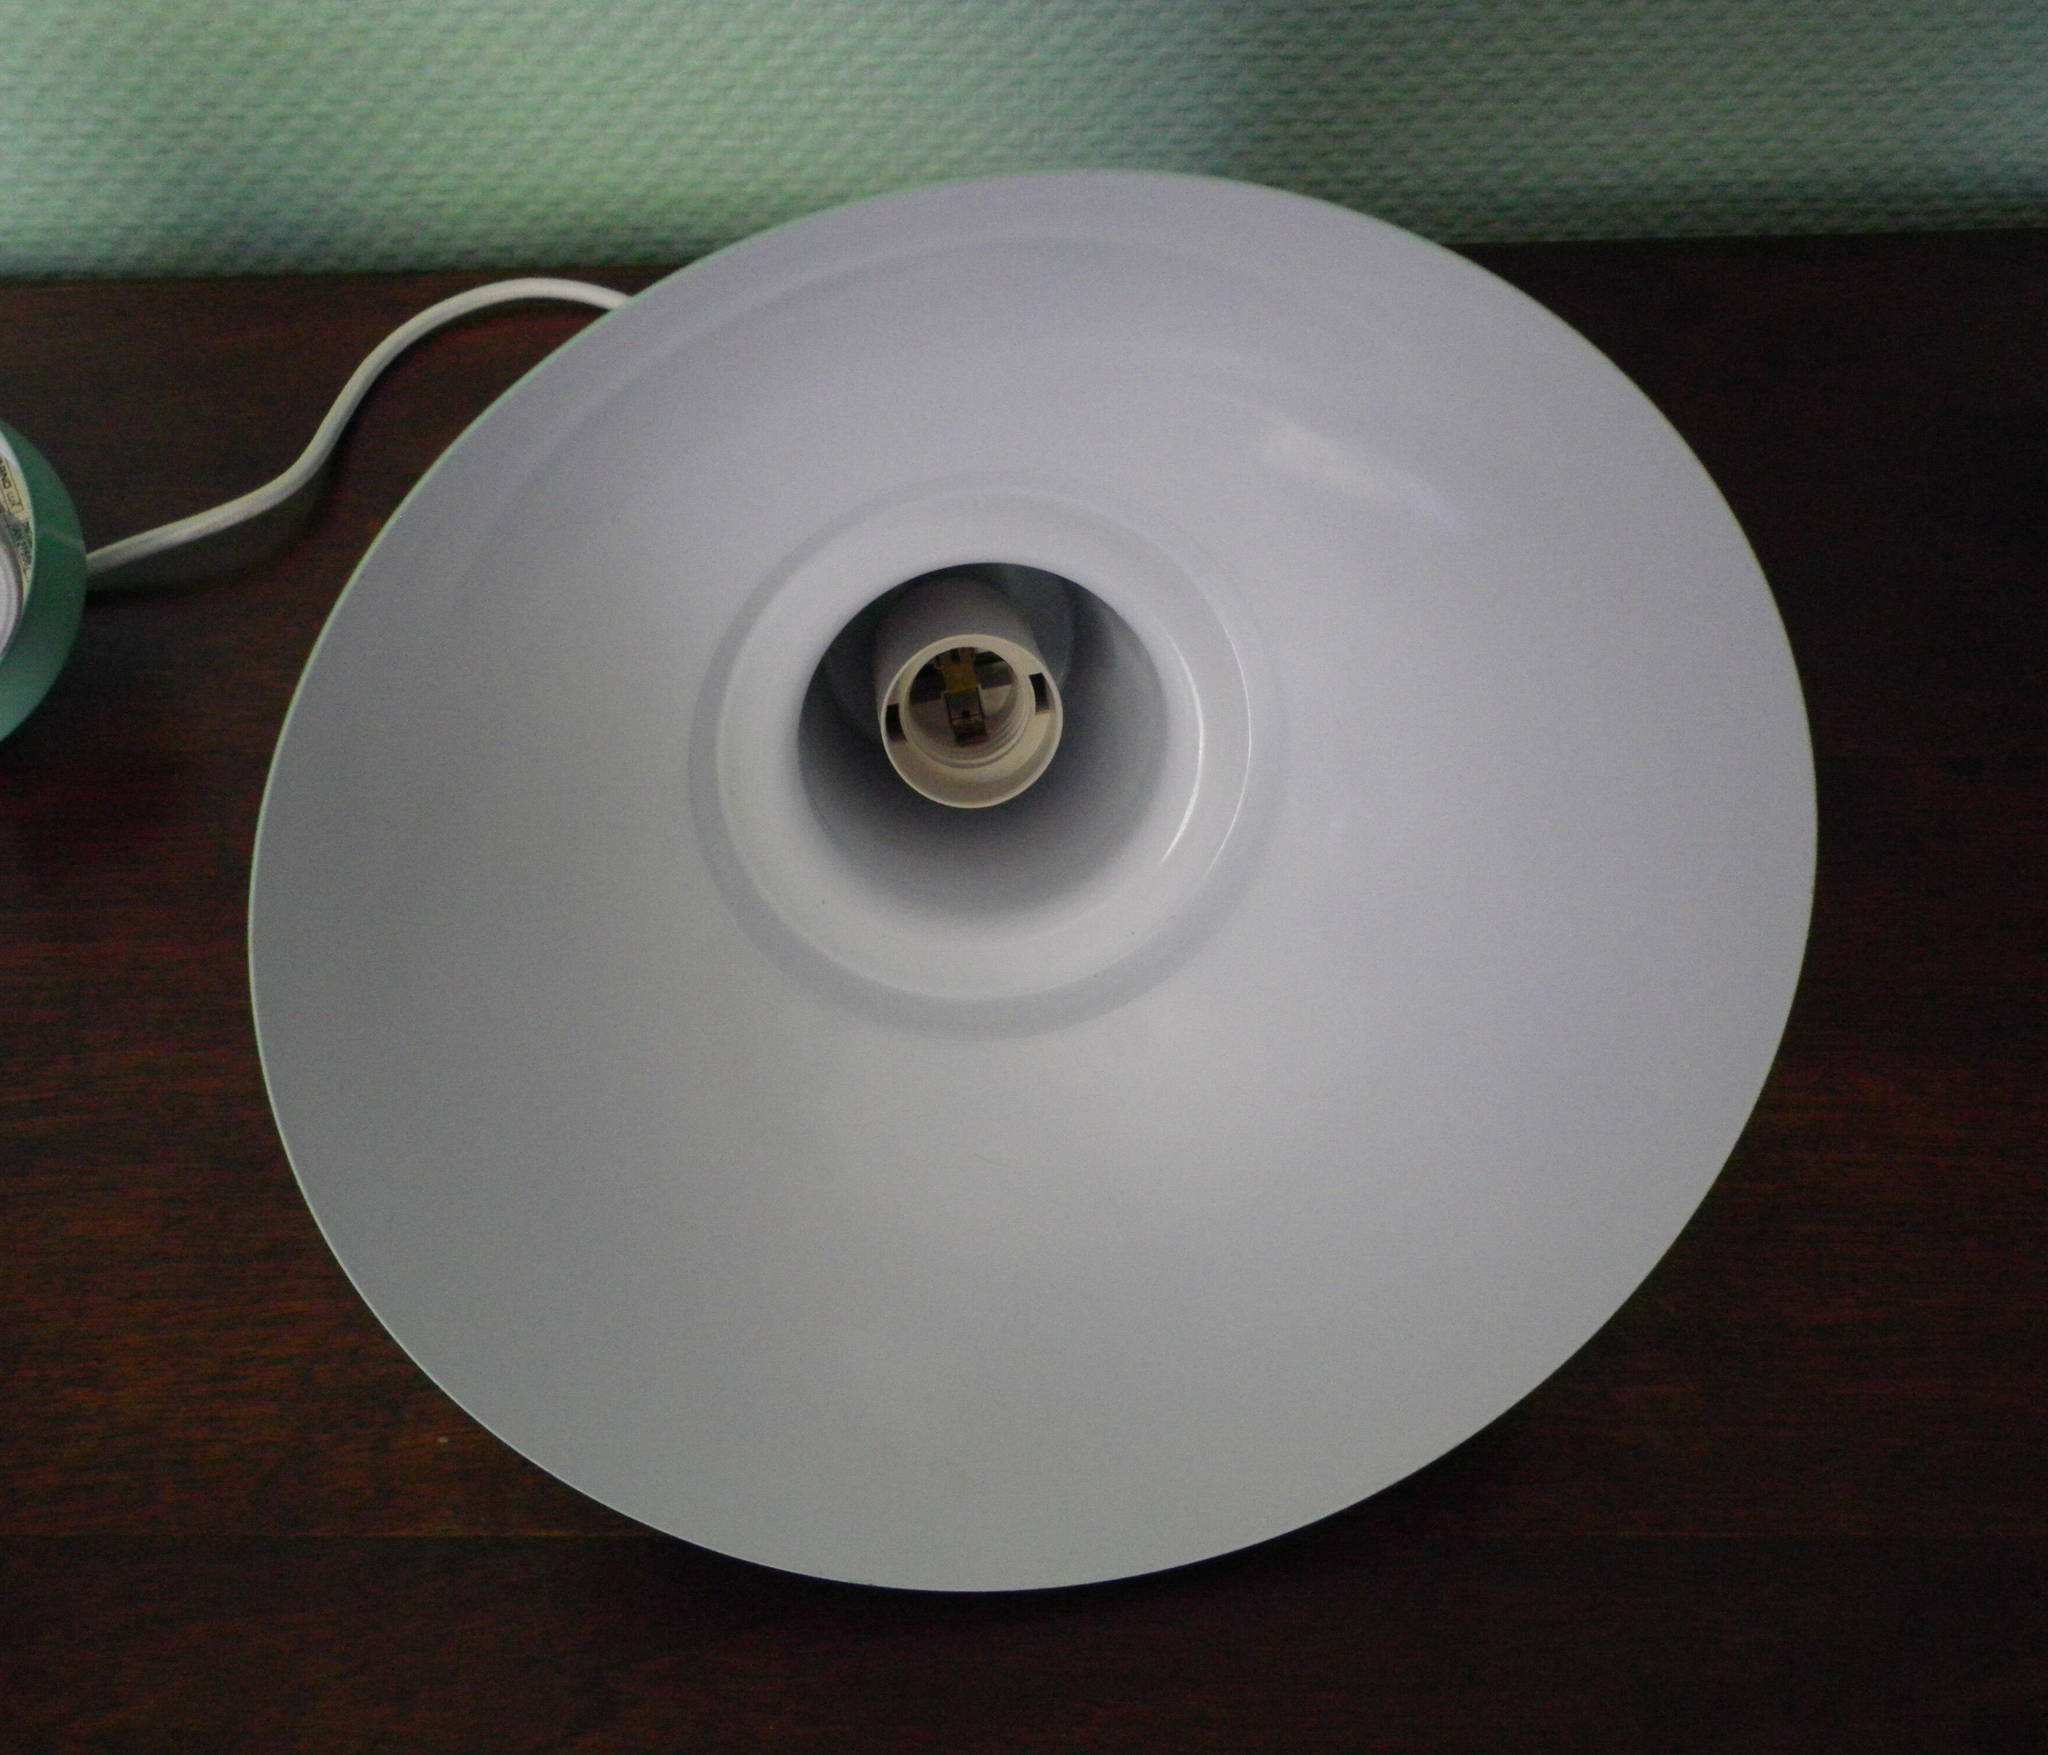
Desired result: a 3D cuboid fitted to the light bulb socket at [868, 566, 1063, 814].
[{"bbox_3d":[-0.014,-0.045,0.447,0.041,0.041,0.052,0,24,-7],"label":"light bulb socket"}]

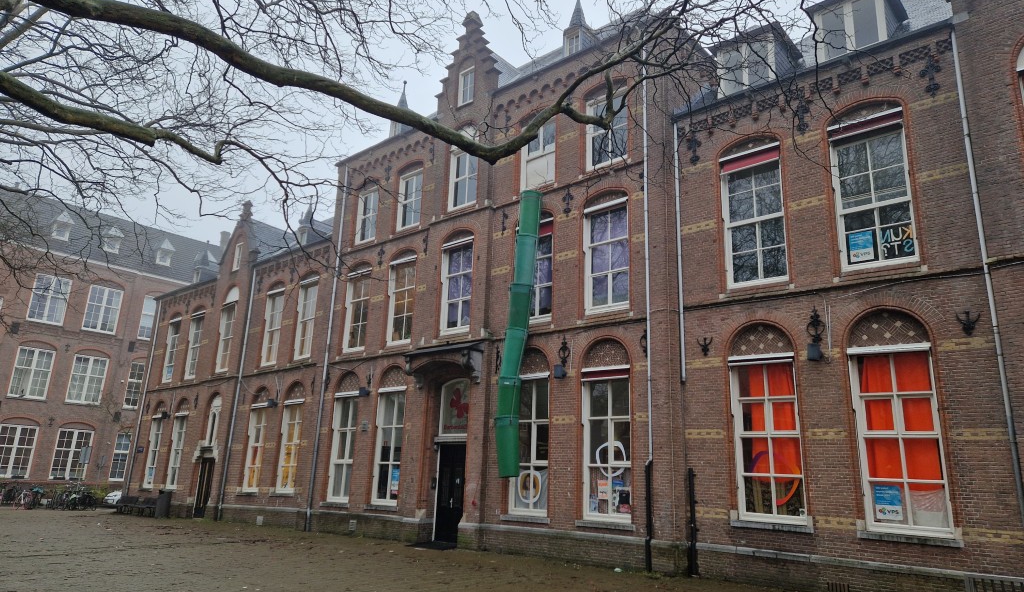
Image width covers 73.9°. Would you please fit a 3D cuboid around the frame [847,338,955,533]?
[{"bbox_3d":[6.340,2.332,11.184,1.260,3.027,0.150,-11,-19,41],"label":"frame"}]

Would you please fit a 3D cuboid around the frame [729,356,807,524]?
[{"bbox_3d":[4.706,2.618,12.620,1.260,3.027,0.150,-11,-19,41],"label":"frame"}]

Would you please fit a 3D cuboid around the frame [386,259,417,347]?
[{"bbox_3d":[-3.412,0.169,21.116,1.250,2.703,0.180,-11,-20,40],"label":"frame"}]

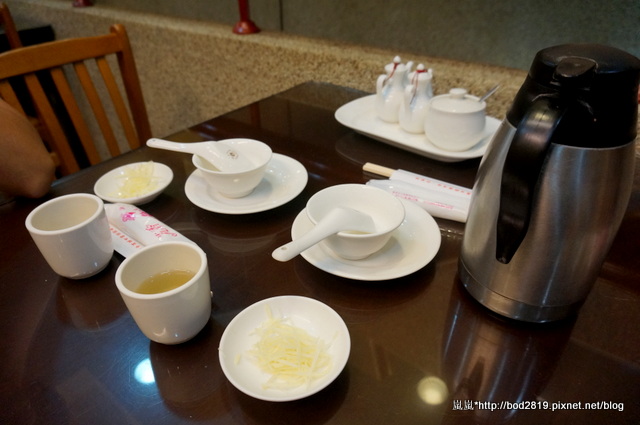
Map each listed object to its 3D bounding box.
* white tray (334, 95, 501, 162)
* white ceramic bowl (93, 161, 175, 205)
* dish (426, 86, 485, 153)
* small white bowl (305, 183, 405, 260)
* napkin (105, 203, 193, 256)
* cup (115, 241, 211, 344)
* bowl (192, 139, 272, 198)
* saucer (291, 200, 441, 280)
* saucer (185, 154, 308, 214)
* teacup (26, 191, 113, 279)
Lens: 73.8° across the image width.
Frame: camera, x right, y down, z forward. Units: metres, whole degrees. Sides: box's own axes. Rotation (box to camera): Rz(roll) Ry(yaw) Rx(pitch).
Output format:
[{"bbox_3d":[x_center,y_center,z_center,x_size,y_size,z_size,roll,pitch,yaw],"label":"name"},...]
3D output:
[{"bbox_3d":[0.171,-0.145,0.742,0.293,0.030,0.203,28,44,36],"label":"white tray"},{"bbox_3d":[-0.258,-0.036,0.599,0.108,0.022,0.108,-1,34,0],"label":"white ceramic bowl"},{"bbox_3d":[0.215,-0.150,0.680,0.093,0.090,0.093,-1,34,1],"label":"dish"},{"bbox_3d":[0.038,0.018,0.466,0.104,0.054,0.104,-1,34,1],"label":"small white bowl"},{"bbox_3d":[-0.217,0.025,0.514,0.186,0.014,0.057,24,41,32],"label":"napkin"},{"bbox_3d":[-0.135,0.076,0.385,0.075,0.070,0.075,-1,34,1],"label":"cup"},{"bbox_3d":[-0.116,-0.054,0.579,0.104,0.054,0.104,-1,34,0],"label":"bowl"},{"bbox_3d":[0.052,0.028,0.496,0.170,0.020,0.170,-1,34,1],"label":"saucer"},{"bbox_3d":[-0.101,-0.038,0.599,0.170,0.020,0.170,-1,34,1],"label":"saucer"},{"bbox_3d":[-0.263,0.029,0.459,0.075,0.070,0.075,-1,34,0],"label":"teacup"}]

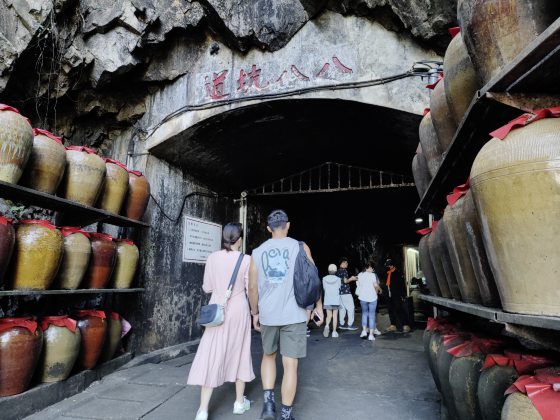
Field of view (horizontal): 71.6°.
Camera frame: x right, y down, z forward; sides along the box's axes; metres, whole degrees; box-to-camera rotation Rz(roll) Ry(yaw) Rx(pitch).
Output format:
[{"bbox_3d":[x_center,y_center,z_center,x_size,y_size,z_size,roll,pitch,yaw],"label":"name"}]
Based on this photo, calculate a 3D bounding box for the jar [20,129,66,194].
[{"bbox_3d":[-2.210,-0.426,3.606,0.390,0.620,0.390,0,-11,0],"label":"jar"}]

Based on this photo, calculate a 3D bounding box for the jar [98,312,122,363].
[{"bbox_3d":[-2.020,1.489,4.663,0.320,0.570,0.320,0,-11,0],"label":"jar"}]

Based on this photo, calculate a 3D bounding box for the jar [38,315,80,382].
[{"bbox_3d":[-2.101,1.312,3.692,0.375,0.570,0.375,0,-11,0],"label":"jar"}]

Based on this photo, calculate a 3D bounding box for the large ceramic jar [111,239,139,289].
[{"bbox_3d":[-1.942,0.668,4.838,0.345,0.610,0.345,0,-11,0],"label":"large ceramic jar"}]

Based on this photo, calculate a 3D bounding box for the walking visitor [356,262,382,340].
[{"bbox_3d":[1.827,1.873,8.121,0.500,1.580,0.380,-3,-11,14],"label":"walking visitor"}]

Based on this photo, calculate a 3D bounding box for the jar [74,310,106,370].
[{"bbox_3d":[-2.060,1.388,4.193,0.350,0.600,0.350,0,-11,0],"label":"jar"}]

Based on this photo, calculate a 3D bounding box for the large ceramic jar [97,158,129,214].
[{"bbox_3d":[-2.003,-0.280,4.631,0.360,0.633,0.360,0,-11,0],"label":"large ceramic jar"}]

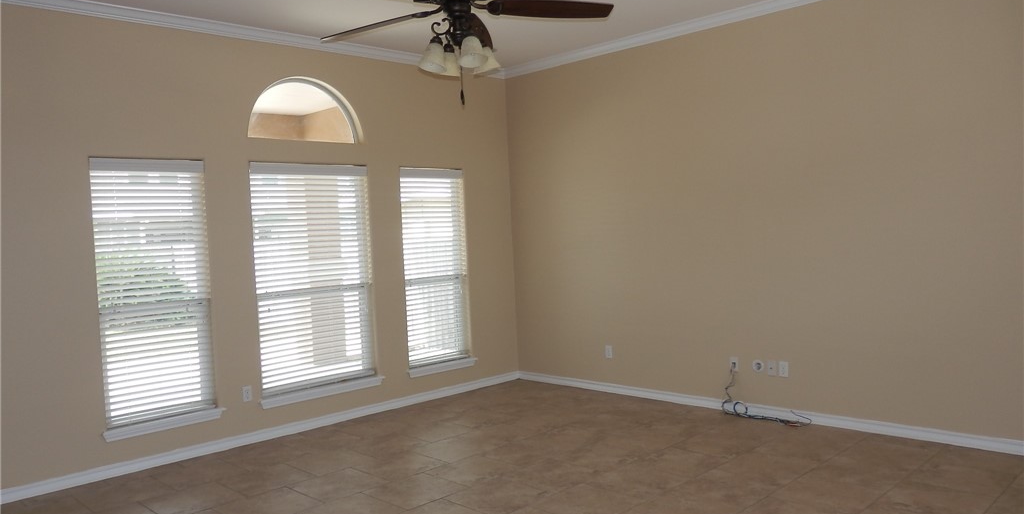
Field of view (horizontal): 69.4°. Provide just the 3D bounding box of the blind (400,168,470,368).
[{"bbox_3d":[-0.717,0.088,6.828,0.065,1.788,0.734,-1,3,45],"label":"blind"}]

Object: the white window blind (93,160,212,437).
[{"bbox_3d":[-2.458,0.223,5.087,0.065,1.781,0.725,-1,3,45],"label":"white window blind"}]

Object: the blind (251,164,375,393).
[{"bbox_3d":[-1.589,0.148,5.956,0.065,1.773,1.031,-1,3,45],"label":"blind"}]

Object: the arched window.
[{"bbox_3d":[-1.667,-1.175,5.934,0.100,0.500,1.030,-1,3,45],"label":"arched window"}]

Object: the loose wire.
[{"bbox_3d":[1.888,1.058,5.639,0.720,0.340,0.140,-1,3,45],"label":"loose wire"}]

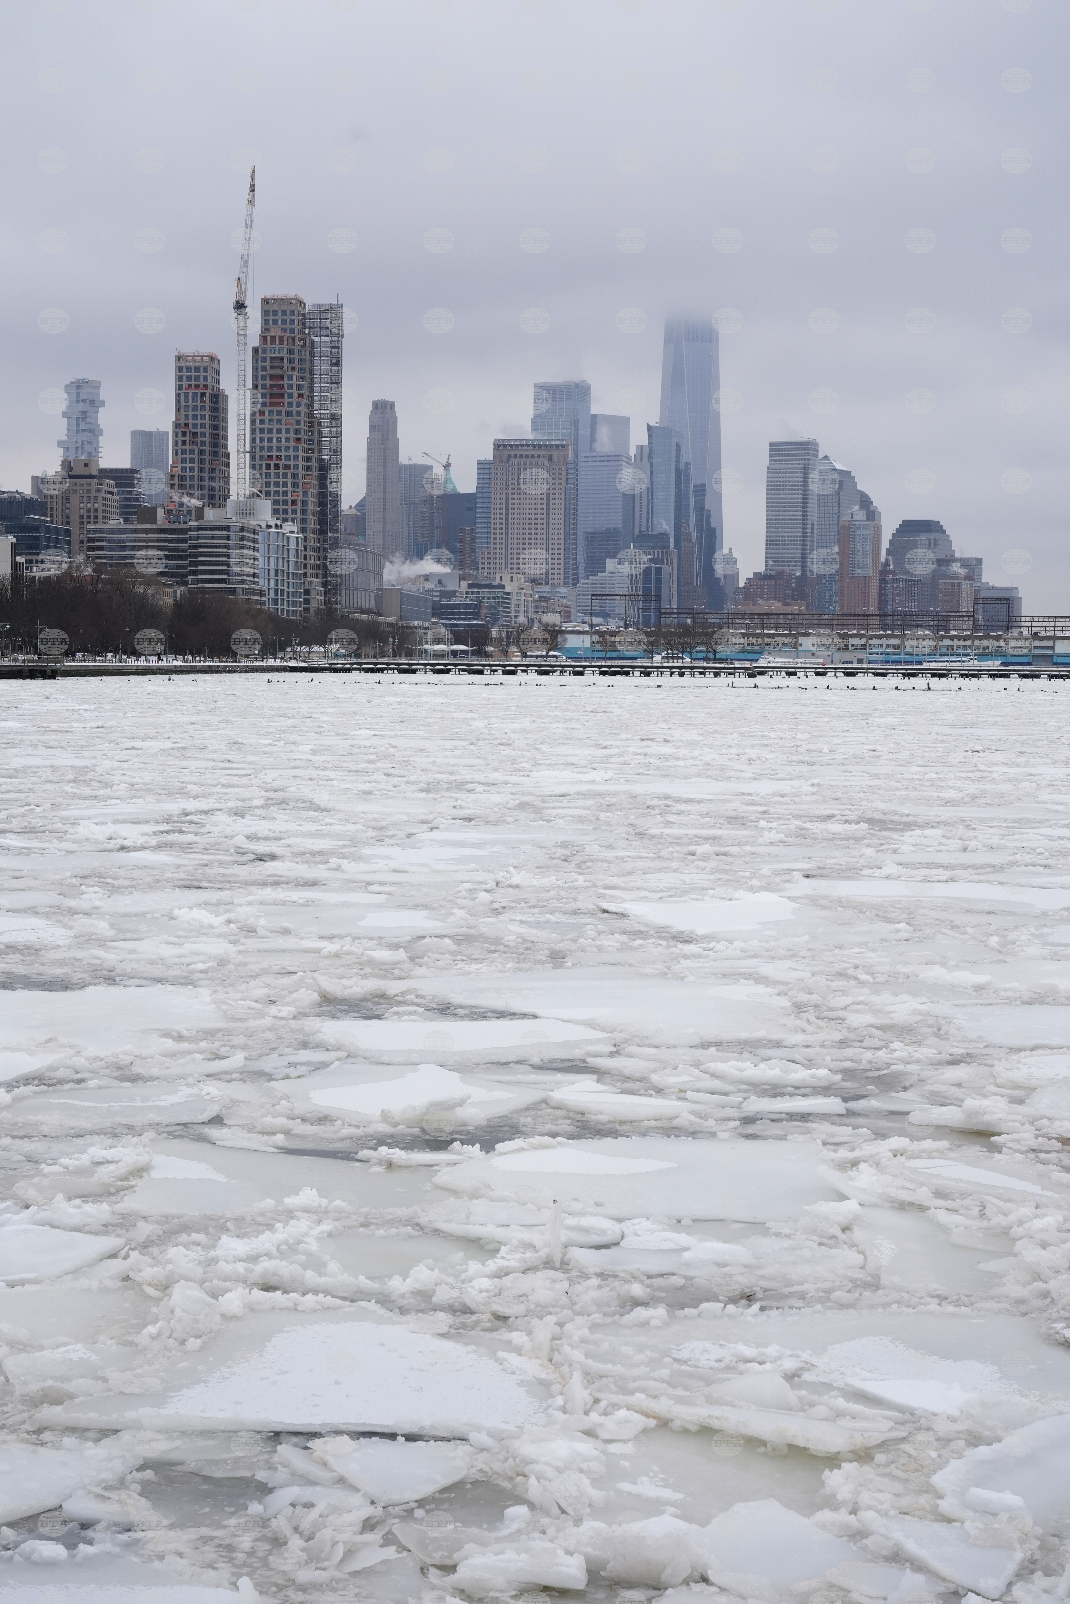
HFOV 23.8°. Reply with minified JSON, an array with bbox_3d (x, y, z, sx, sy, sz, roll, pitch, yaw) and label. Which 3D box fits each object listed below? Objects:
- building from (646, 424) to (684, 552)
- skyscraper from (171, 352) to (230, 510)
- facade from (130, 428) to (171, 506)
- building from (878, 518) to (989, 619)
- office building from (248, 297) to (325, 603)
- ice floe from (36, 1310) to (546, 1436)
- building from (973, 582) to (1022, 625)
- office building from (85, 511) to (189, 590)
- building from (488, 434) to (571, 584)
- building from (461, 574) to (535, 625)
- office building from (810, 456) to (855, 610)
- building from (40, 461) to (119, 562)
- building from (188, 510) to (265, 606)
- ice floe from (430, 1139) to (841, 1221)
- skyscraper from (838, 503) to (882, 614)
[{"bbox_3d":[132.568,-267.858,2588.824,32.000,238.000,26.000,2,4,28],"label":"building"},{"bbox_3d":[-134.440,-118.680,1021.920,19.500,119.500,22.500,1,3,5],"label":"skyscraper"},{"bbox_3d":[-463.625,-311.453,3072.110,36.000,269.000,31.000,2,4,31],"label":"facade"},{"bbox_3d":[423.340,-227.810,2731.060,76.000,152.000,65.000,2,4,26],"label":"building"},{"bbox_3d":[-99.340,-128.930,1016.290,24.500,141.500,25.000,1,3,5],"label":"office building"},{"bbox_3d":[-1.526,3.757,16.539,3.120,0.180,2.580,0,3,0],"label":"ice floe"},{"bbox_3d":[482.000,-185.440,2652.790,44.000,78.000,78.000,1,3,14],"label":"building"},{"bbox_3d":[-133.630,-72.870,855.300,32.000,47.500,21.000,1,3,6],"label":"office building"},{"bbox_3d":[-3.900,-196.100,1976.940,58.000,166.000,45.000,1,3,8],"label":"building"},{"bbox_3d":[-23.539,-120.618,1645.775,40.000,53.400,40.000,1,3,13],"label":"building"},{"bbox_3d":[318.270,-266.970,2778.940,53.000,222.000,54.000,3,4,28],"label":"office building"},{"bbox_3d":[-228.772,-122.564,1283.052,34.000,99.300,22.000,1,3,16],"label":"building"},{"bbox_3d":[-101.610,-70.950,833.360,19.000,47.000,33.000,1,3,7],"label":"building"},{"bbox_3d":[0.882,3.404,22.624,3.460,0.180,3.210,0,3,0],"label":"ice floe"},{"bbox_3d":[303.920,-202.110,2377.040,32.000,139.000,27.000,2,4,28],"label":"skyscraper"}]

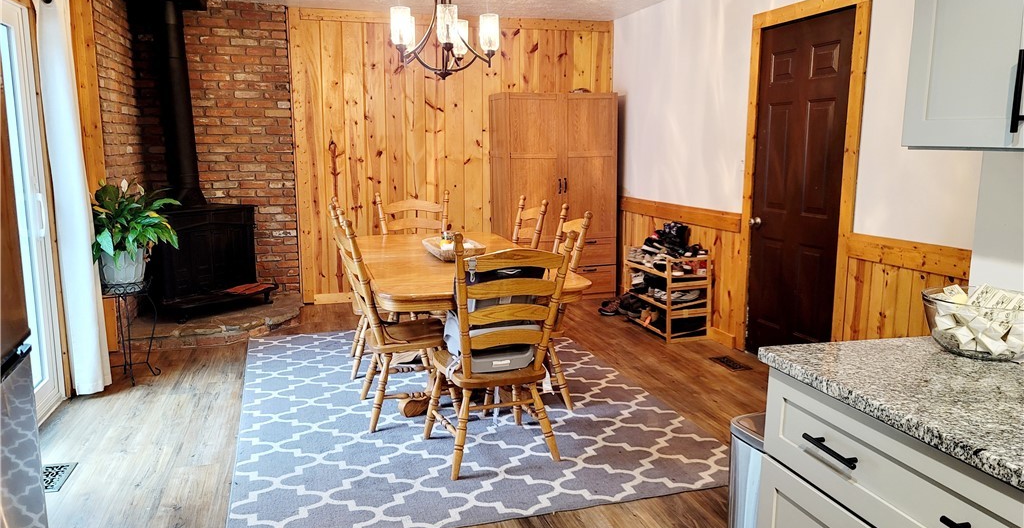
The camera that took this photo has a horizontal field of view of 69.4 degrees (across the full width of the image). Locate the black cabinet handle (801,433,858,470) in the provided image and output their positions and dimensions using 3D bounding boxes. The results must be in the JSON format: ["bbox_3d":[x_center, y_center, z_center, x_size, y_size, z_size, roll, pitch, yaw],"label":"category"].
[{"bbox_3d":[0.643,0.374,1.486,0.032,0.011,0.154,-3,10,-15],"label":"black cabinet handle"}]

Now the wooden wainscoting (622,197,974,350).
[{"bbox_3d":[1.468,0.103,5.005,0.050,0.896,3.650,-3,10,-17],"label":"wooden wainscoting"}]

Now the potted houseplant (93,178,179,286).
[{"bbox_3d":[-2.199,-0.171,4.299,0.520,0.650,0.520,-3,10,-15],"label":"potted houseplant"}]

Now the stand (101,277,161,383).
[{"bbox_3d":[-2.214,0.386,4.290,0.290,0.570,0.290,-3,10,-17],"label":"stand"}]

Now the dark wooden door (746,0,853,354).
[{"bbox_3d":[1.663,-0.370,4.333,0.050,2.040,0.810,-3,10,-17],"label":"dark wooden door"}]

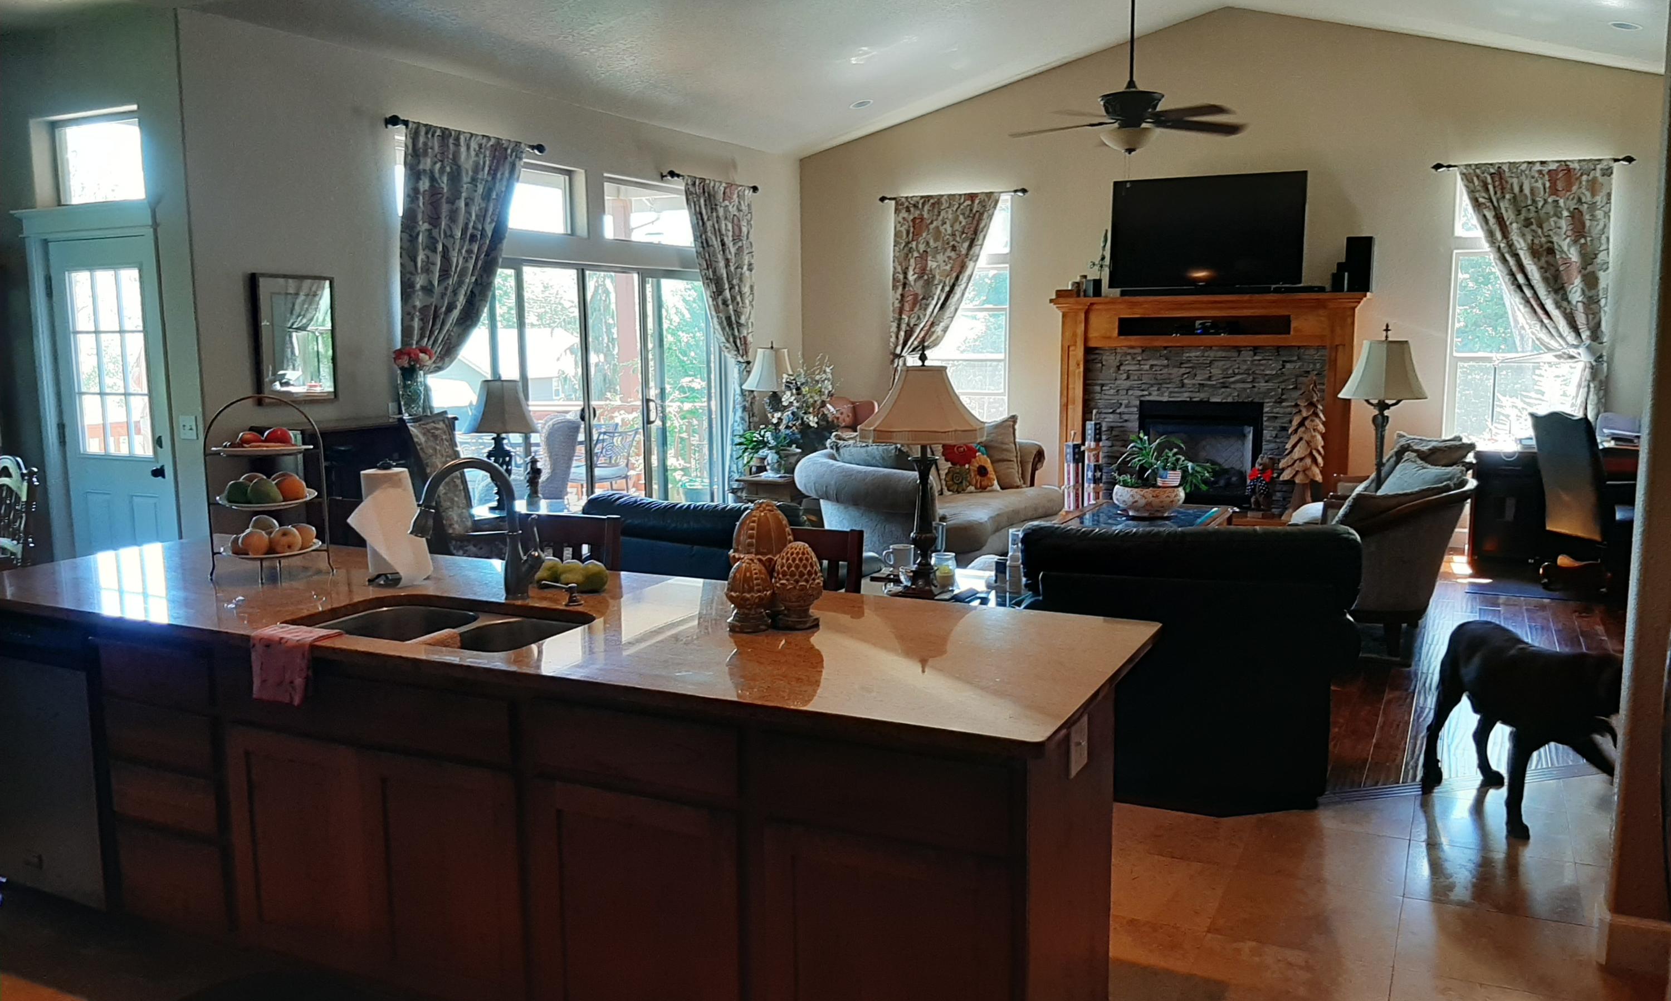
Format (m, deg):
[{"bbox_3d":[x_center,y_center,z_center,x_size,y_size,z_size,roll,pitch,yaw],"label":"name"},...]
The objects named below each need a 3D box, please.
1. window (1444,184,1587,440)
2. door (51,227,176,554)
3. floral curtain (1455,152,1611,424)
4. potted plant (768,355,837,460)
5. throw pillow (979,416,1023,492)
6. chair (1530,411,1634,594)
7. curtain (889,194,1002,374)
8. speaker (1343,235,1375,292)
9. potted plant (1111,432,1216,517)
[{"bbox_3d":[4.754,-1.253,8.747,0.880,2.020,0.120,3,8,26],"label":"window"},{"bbox_3d":[-3.571,-0.269,6.281,0.820,2.050,0.060,3,9,26],"label":"door"},{"bbox_3d":[4.739,-1.221,8.635,0.923,2.240,0.130,3,8,26],"label":"floral curtain"},{"bbox_3d":[-0.245,-0.643,8.900,0.480,0.800,0.440,-1,8,0],"label":"potted plant"},{"bbox_3d":[1.126,-0.336,8.837,0.470,0.480,0.170,-1,-7,-3],"label":"throw pillow"},{"bbox_3d":[4.661,0.004,7.581,0.660,1.080,0.620,-2,8,-10],"label":"chair"},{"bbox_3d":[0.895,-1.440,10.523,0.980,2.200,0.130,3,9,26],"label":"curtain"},{"bbox_3d":[3.717,-1.681,8.907,0.175,0.405,0.200,3,9,26],"label":"speaker"},{"bbox_3d":[2.009,-0.172,7.766,0.620,0.510,0.560,3,9,26],"label":"potted plant"}]

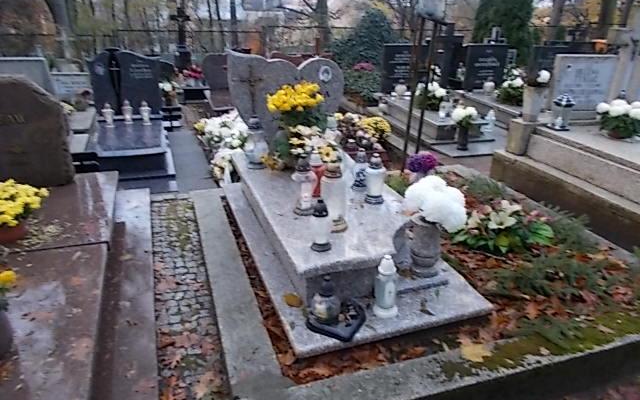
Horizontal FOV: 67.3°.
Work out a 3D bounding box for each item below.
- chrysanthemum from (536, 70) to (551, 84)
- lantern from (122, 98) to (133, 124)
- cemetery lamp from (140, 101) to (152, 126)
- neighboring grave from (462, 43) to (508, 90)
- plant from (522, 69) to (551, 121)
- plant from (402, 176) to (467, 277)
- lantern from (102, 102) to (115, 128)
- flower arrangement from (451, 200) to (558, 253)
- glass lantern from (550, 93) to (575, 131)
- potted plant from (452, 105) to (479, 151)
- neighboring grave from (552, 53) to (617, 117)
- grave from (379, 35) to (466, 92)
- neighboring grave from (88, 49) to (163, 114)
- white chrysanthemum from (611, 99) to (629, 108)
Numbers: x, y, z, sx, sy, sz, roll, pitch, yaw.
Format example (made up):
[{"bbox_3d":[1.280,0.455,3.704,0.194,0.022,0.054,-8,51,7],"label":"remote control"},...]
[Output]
[{"bbox_3d":[2.139,-1.163,4.577,0.130,0.116,0.130,-5,24,-11],"label":"chrysanthemum"},{"bbox_3d":[-2.058,-0.949,5.164,0.110,0.255,0.110,-9,24,-17],"label":"lantern"},{"bbox_3d":[-1.731,-0.865,4.779,0.097,0.231,0.097,-7,25,-17],"label":"cemetery lamp"},{"bbox_3d":[2.455,-1.991,7.195,0.715,0.641,0.120,-7,25,-17],"label":"neighboring grave"},{"bbox_3d":[1.838,-0.894,4.134,0.220,0.420,0.200,-9,24,-17],"label":"plant"},{"bbox_3d":[0.565,0.138,2.435,0.290,0.510,0.270,-1,23,1],"label":"plant"},{"bbox_3d":[-2.071,-0.833,4.708,0.093,0.229,0.093,-7,25,-17],"label":"lantern"},{"bbox_3d":[1.142,0.163,3.037,0.642,0.225,0.398,-7,25,-17],"label":"flower arrangement"},{"bbox_3d":[2.261,-0.819,4.440,0.165,0.305,0.165,-5,24,-11],"label":"glass lantern"},{"bbox_3d":[1.534,-0.750,5.020,0.250,0.440,0.230,-9,24,-17],"label":"potted plant"},{"bbox_3d":[2.683,-1.145,4.835,0.600,0.587,0.100,-4,23,-9],"label":"neighboring grave"},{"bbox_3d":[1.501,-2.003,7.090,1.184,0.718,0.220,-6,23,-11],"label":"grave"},{"bbox_3d":[-1.962,-1.200,4.915,0.685,0.673,0.100,-7,25,-17],"label":"neighboring grave"},{"bbox_3d":[2.293,-0.720,3.680,0.120,0.100,0.120,-9,24,-17],"label":"white chrysanthemum"}]

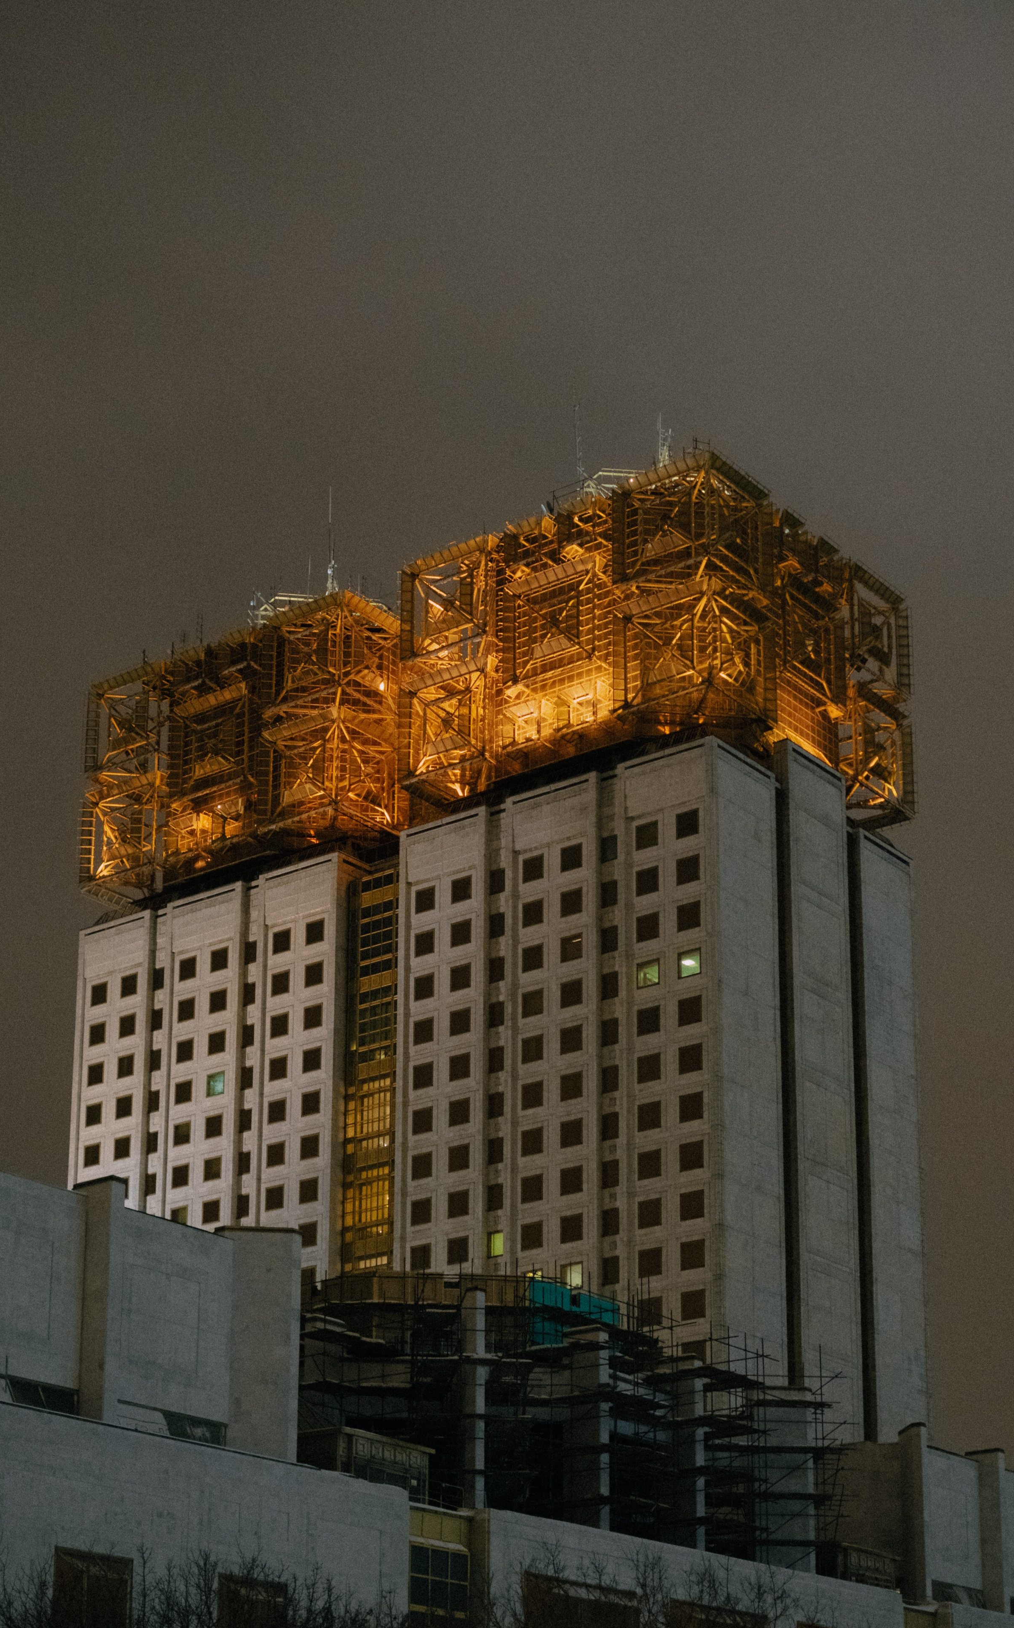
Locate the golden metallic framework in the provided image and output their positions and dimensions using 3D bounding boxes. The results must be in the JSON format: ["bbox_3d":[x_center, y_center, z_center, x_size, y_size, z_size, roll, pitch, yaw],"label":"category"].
[{"bbox_3d":[-2.250,-5.710,206.110,67.180,19.510,29.630,-17,-29,35],"label":"golden metallic framework"}]

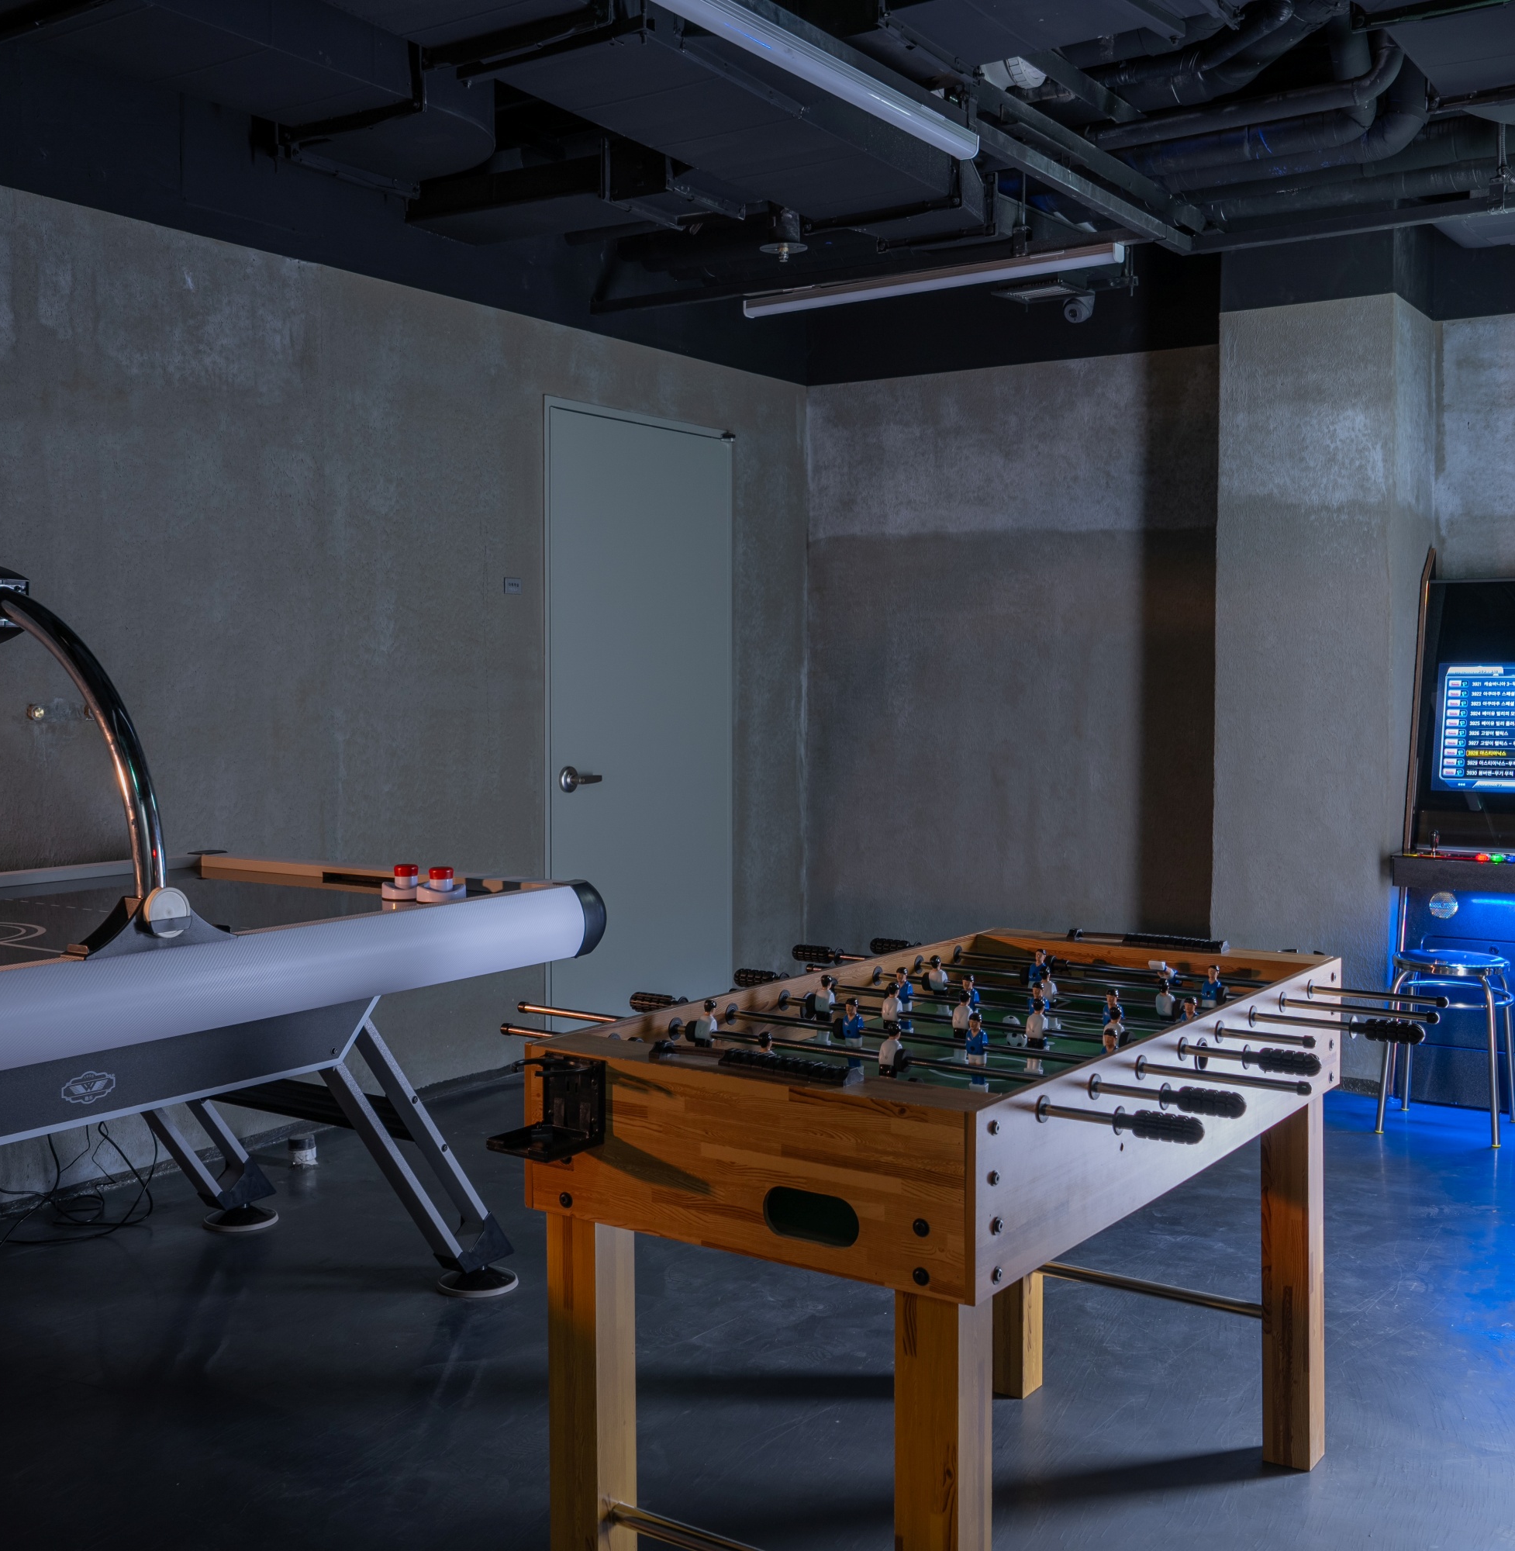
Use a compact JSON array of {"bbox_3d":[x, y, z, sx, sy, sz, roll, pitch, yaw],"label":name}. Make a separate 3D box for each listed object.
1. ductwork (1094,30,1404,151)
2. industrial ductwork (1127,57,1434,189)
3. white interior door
[{"bbox_3d":[1.237,-1.752,4.294,0.786,0.177,0.090,2,4,32],"label":"ductwork"},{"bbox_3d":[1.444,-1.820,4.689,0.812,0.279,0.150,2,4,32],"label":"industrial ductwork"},{"bbox_3d":[-0.387,-0.170,5.825,0.070,2.110,0.980,2,4,36],"label":"white interior door"}]

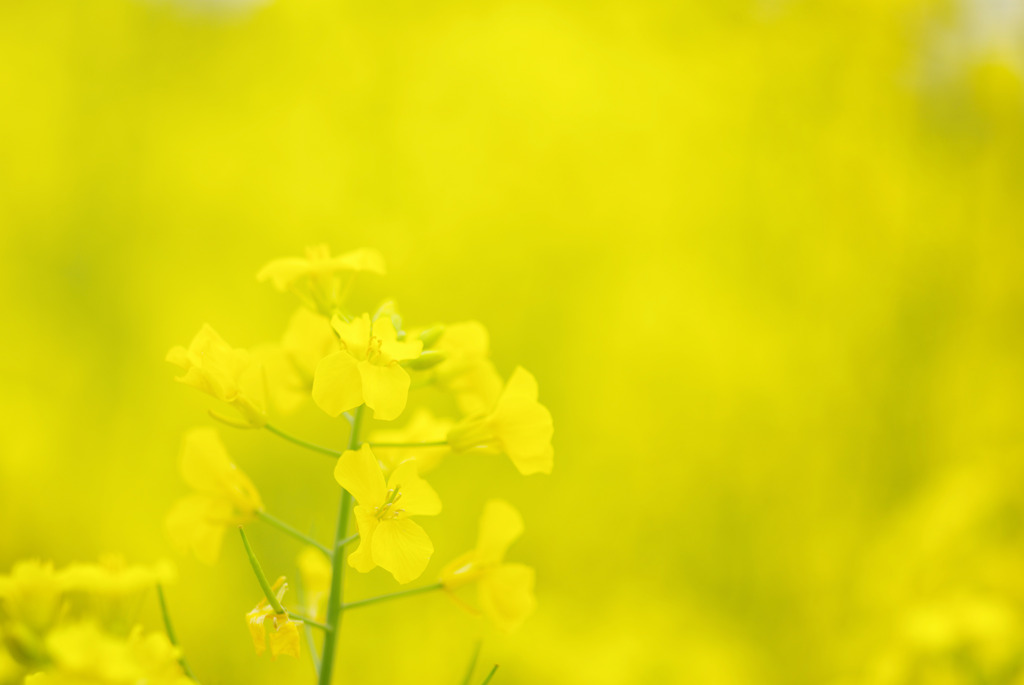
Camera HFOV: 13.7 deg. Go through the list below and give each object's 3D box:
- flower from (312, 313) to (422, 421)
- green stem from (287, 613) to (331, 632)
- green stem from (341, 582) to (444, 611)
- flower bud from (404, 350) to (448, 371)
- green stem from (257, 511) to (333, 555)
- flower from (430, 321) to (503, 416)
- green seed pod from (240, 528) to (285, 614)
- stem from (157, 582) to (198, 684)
[{"bbox_3d":[-0.026,0.004,0.777,0.020,0.017,0.011,0,-30,-4],"label":"flower"},{"bbox_3d":[-0.037,0.051,0.780,0.001,0.001,0.012,25,0,42],"label":"green stem"},{"bbox_3d":[-0.022,0.047,0.783,0.019,0.001,0.001,-13,0,9],"label":"green stem"},{"bbox_3d":[-0.016,0.003,0.790,0.008,0.003,0.003,-12,0,-21],"label":"flower bud"},{"bbox_3d":[-0.040,0.035,0.790,0.018,0.001,0.001,28,0,30],"label":"green stem"},{"bbox_3d":[-0.009,0.005,0.797,0.011,0.018,0.017,-8,7,-25],"label":"flower"},{"bbox_3d":[-0.045,0.041,0.775,0.002,0.017,0.002,-27,7,0],"label":"green seed pod"},{"bbox_3d":[-0.063,0.055,0.800,0.001,0.019,0.001,-22,0,0],"label":"stem"}]

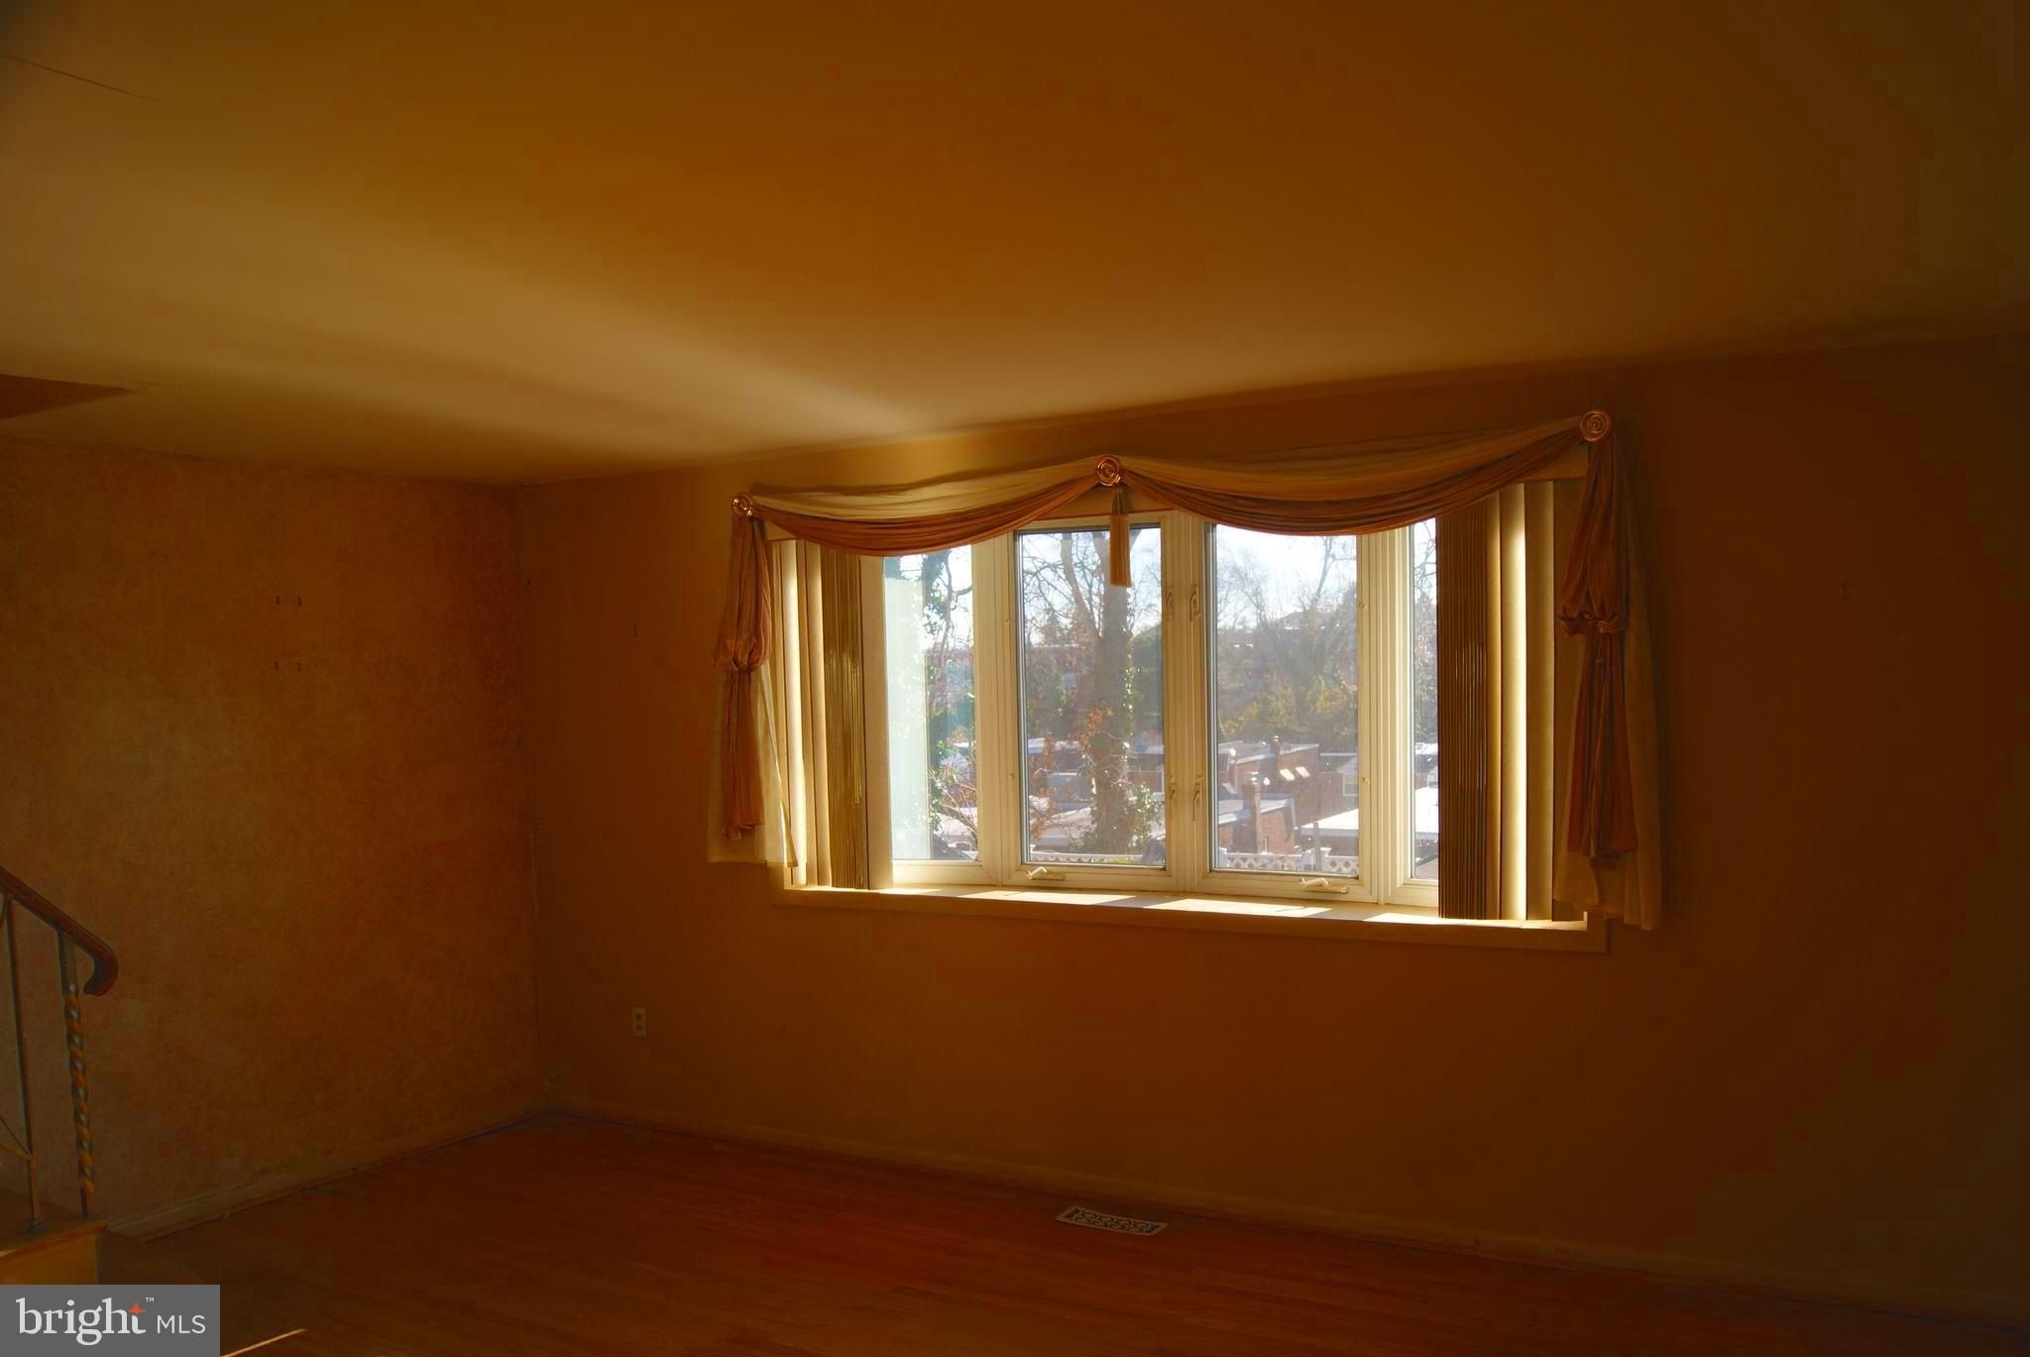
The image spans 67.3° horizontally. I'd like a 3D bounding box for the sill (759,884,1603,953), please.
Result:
[{"bbox_3d":[0.456,0.750,4.948,2.780,0.064,0.320,-1,1,27],"label":"sill"}]

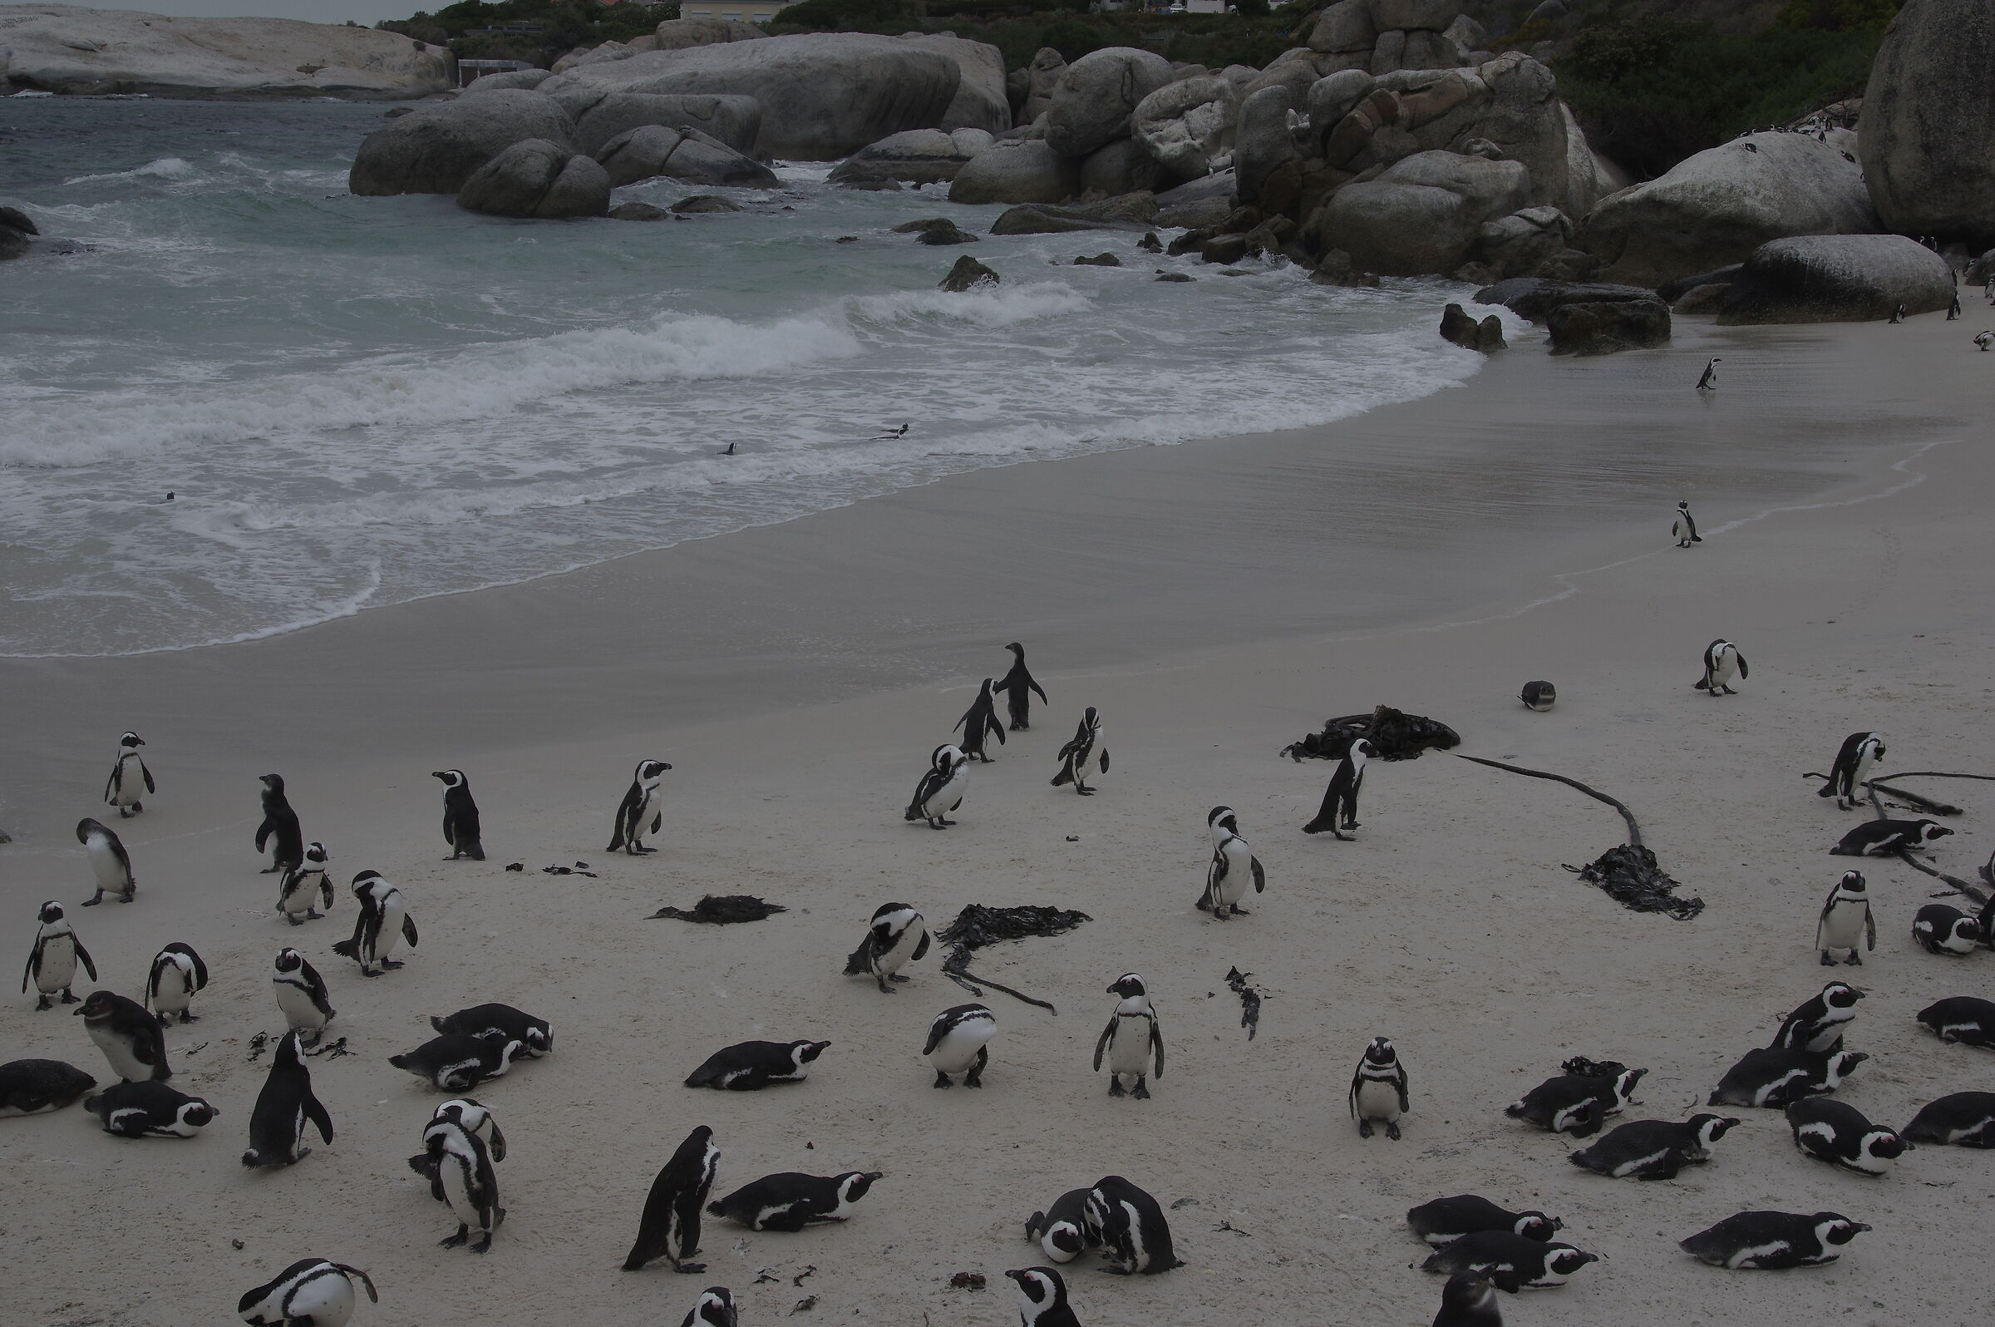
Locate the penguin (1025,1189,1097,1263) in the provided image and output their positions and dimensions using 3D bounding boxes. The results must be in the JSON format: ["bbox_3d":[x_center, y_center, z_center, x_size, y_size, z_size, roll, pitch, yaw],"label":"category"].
[{"bbox_3d":[0.385,2.267,9.977,0.310,0.260,0.510,7,16,26],"label":"penguin"}]

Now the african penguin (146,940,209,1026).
[{"bbox_3d":[-3.654,1.416,10.591,0.250,0.370,0.280,-8,17,-27],"label":"african penguin"}]

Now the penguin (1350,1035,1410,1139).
[{"bbox_3d":[1.767,1.916,10.927,0.280,0.479,0.280,1,15,5],"label":"penguin"}]

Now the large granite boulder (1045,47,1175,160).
[{"bbox_3d":[3.702,-18.355,78.000,4.300,3.800,3.800,0,15,0],"label":"large granite boulder"}]

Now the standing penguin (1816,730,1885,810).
[{"bbox_3d":[4.843,0.601,13.513,0.350,0.430,0.220,8,17,27],"label":"standing penguin"}]

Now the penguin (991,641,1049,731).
[{"bbox_3d":[0.160,0.149,16.744,0.410,0.625,0.250,-2,15,-7],"label":"penguin"}]

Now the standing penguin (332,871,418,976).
[{"bbox_3d":[-2.925,1.208,11.165,0.382,0.465,0.281,7,16,24],"label":"standing penguin"}]

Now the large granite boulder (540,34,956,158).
[{"bbox_3d":[-12.113,-27.787,116.764,19.500,5.600,10.000,-1,15,-6],"label":"large granite boulder"}]

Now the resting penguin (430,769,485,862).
[{"bbox_3d":[-3.344,0.923,14.670,0.330,0.565,0.230,1,15,3],"label":"resting penguin"}]

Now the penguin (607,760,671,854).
[{"bbox_3d":[-1.909,0.765,12.710,0.310,0.530,0.210,5,16,17],"label":"penguin"}]

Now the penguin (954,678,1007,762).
[{"bbox_3d":[-0.099,0.330,14.367,0.240,0.510,0.270,-15,21,-43],"label":"penguin"}]

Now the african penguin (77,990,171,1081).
[{"bbox_3d":[-3.869,1.631,10.548,0.390,0.430,0.250,-7,16,-25],"label":"african penguin"}]

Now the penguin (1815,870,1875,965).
[{"bbox_3d":[4.358,1.268,12.180,0.300,0.510,0.250,4,15,12],"label":"penguin"}]

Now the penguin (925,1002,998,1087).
[{"bbox_3d":[-0.178,1.816,11.536,0.330,0.398,0.330,-7,16,-25],"label":"penguin"}]

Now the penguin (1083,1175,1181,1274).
[{"bbox_3d":[0.505,2.073,8.954,0.380,0.380,0.250,-3,15,-14],"label":"penguin"}]

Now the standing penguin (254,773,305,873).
[{"bbox_3d":[-3.862,0.852,12.784,0.240,0.546,0.198,2,15,7],"label":"standing penguin"}]

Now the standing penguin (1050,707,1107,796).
[{"bbox_3d":[0.534,0.558,15.777,0.330,0.559,0.280,10,18,33],"label":"standing penguin"}]

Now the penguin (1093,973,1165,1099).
[{"bbox_3d":[0.628,1.734,11.271,0.340,0.602,0.280,2,15,7],"label":"penguin"}]

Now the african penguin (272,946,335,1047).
[{"bbox_3d":[-3.131,1.491,10.722,0.231,0.441,0.253,6,16,22],"label":"african penguin"}]

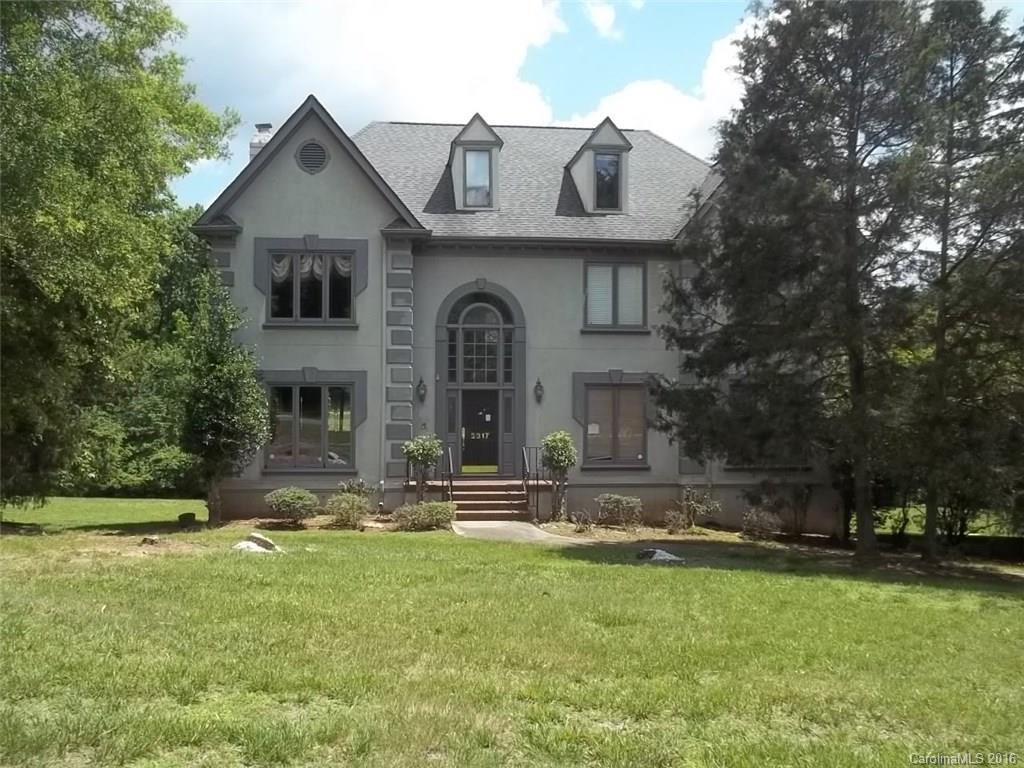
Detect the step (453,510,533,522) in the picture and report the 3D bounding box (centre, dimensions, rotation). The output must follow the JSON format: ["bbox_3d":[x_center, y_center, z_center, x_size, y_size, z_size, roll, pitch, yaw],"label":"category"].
[{"bbox_3d":[-0.453,3.000,22.100,1.750,0.190,0.360,0,0,-5],"label":"step"}]

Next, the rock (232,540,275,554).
[{"bbox_3d":[-4.316,2.738,16.300,0.640,0.200,0.460,0,0,-5],"label":"rock"}]

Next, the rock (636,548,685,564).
[{"bbox_3d":[2.312,2.694,15.200,0.670,0.210,0.480,0,0,-5],"label":"rock"}]

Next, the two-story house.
[{"bbox_3d":[0.020,-2.233,29.497,15.957,11.250,12.800,0,0,-5],"label":"two-story house"}]

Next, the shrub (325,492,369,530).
[{"bbox_3d":[-3.594,2.780,21.200,0.920,0.780,0.880,0,0,-5],"label":"shrub"}]

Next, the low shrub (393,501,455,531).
[{"bbox_3d":[-1.904,2.818,21.000,1.280,0.620,1.050,0,0,-5],"label":"low shrub"}]

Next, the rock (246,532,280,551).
[{"bbox_3d":[-4.183,2.671,16.500,0.530,0.260,0.400,0,0,-5],"label":"rock"}]

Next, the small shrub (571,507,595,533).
[{"bbox_3d":[1.502,2.887,20.800,0.490,0.540,0.460,0,0,-5],"label":"small shrub"}]

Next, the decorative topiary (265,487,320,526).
[{"bbox_3d":[-4.879,2.699,21.600,1.140,0.830,1.080,0,0,-5],"label":"decorative topiary"}]

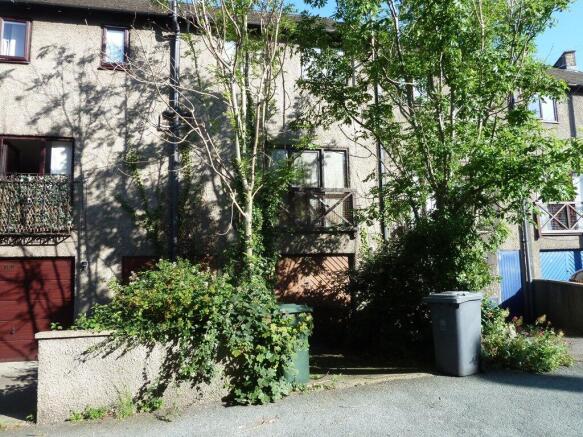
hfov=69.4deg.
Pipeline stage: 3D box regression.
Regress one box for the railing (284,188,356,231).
[{"bbox_3d":[0.575,-0.178,9.741,1.820,1.000,0.200,0,-7,-12],"label":"railing"}]

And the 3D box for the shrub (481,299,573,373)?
[{"bbox_3d":[3.388,1.703,6.128,1.350,0.920,1.050,0,-7,-12],"label":"shrub"}]

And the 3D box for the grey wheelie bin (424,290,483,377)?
[{"bbox_3d":[2.295,1.640,5.988,0.650,1.070,0.520,4,-9,-37],"label":"grey wheelie bin"}]

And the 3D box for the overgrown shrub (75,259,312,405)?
[{"bbox_3d":[-1.044,1.336,5.099,2.500,1.640,1.300,0,-7,-12],"label":"overgrown shrub"}]

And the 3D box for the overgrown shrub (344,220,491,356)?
[{"bbox_3d":[2.394,1.201,7.905,2.500,2.400,2.000,0,-7,-12],"label":"overgrown shrub"}]

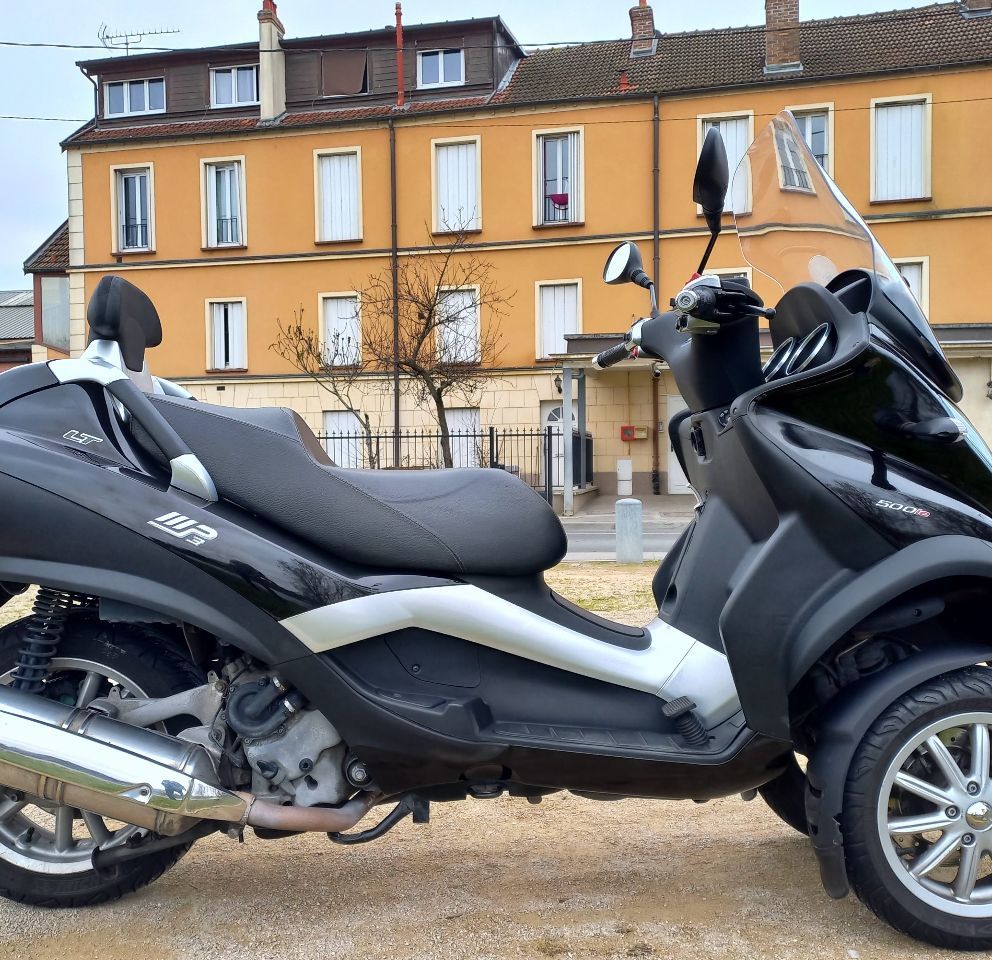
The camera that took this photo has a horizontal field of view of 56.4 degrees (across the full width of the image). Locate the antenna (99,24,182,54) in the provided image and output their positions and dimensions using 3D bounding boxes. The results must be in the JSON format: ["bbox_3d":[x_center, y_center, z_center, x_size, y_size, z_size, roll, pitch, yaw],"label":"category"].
[{"bbox_3d":[-9.127,-11.246,23.600,2.150,0.750,0.500,0,2,11],"label":"antenna"}]

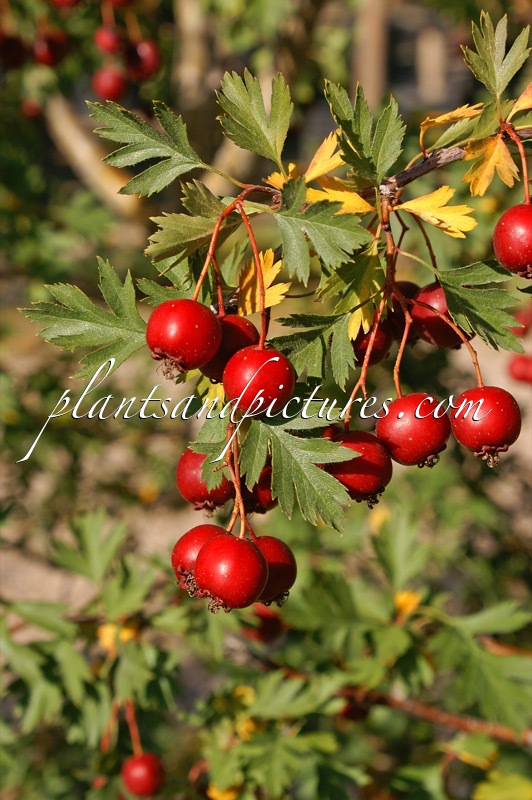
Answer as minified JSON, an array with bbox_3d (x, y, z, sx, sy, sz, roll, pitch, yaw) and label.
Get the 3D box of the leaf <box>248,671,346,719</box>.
[{"bbox_3d":[0.012,0.110,0.620,0.035,0.007,0.022,-4,42,-14],"label":"leaf"}]

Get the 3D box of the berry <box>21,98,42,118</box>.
[{"bbox_3d":[-0.172,-0.214,1.220,0.015,0.015,0.015,0,0,0],"label":"berry"}]

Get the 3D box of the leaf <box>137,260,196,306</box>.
[{"bbox_3d":[-0.023,-0.027,0.398,0.016,0.007,0.013,0,25,-14],"label":"leaf"}]

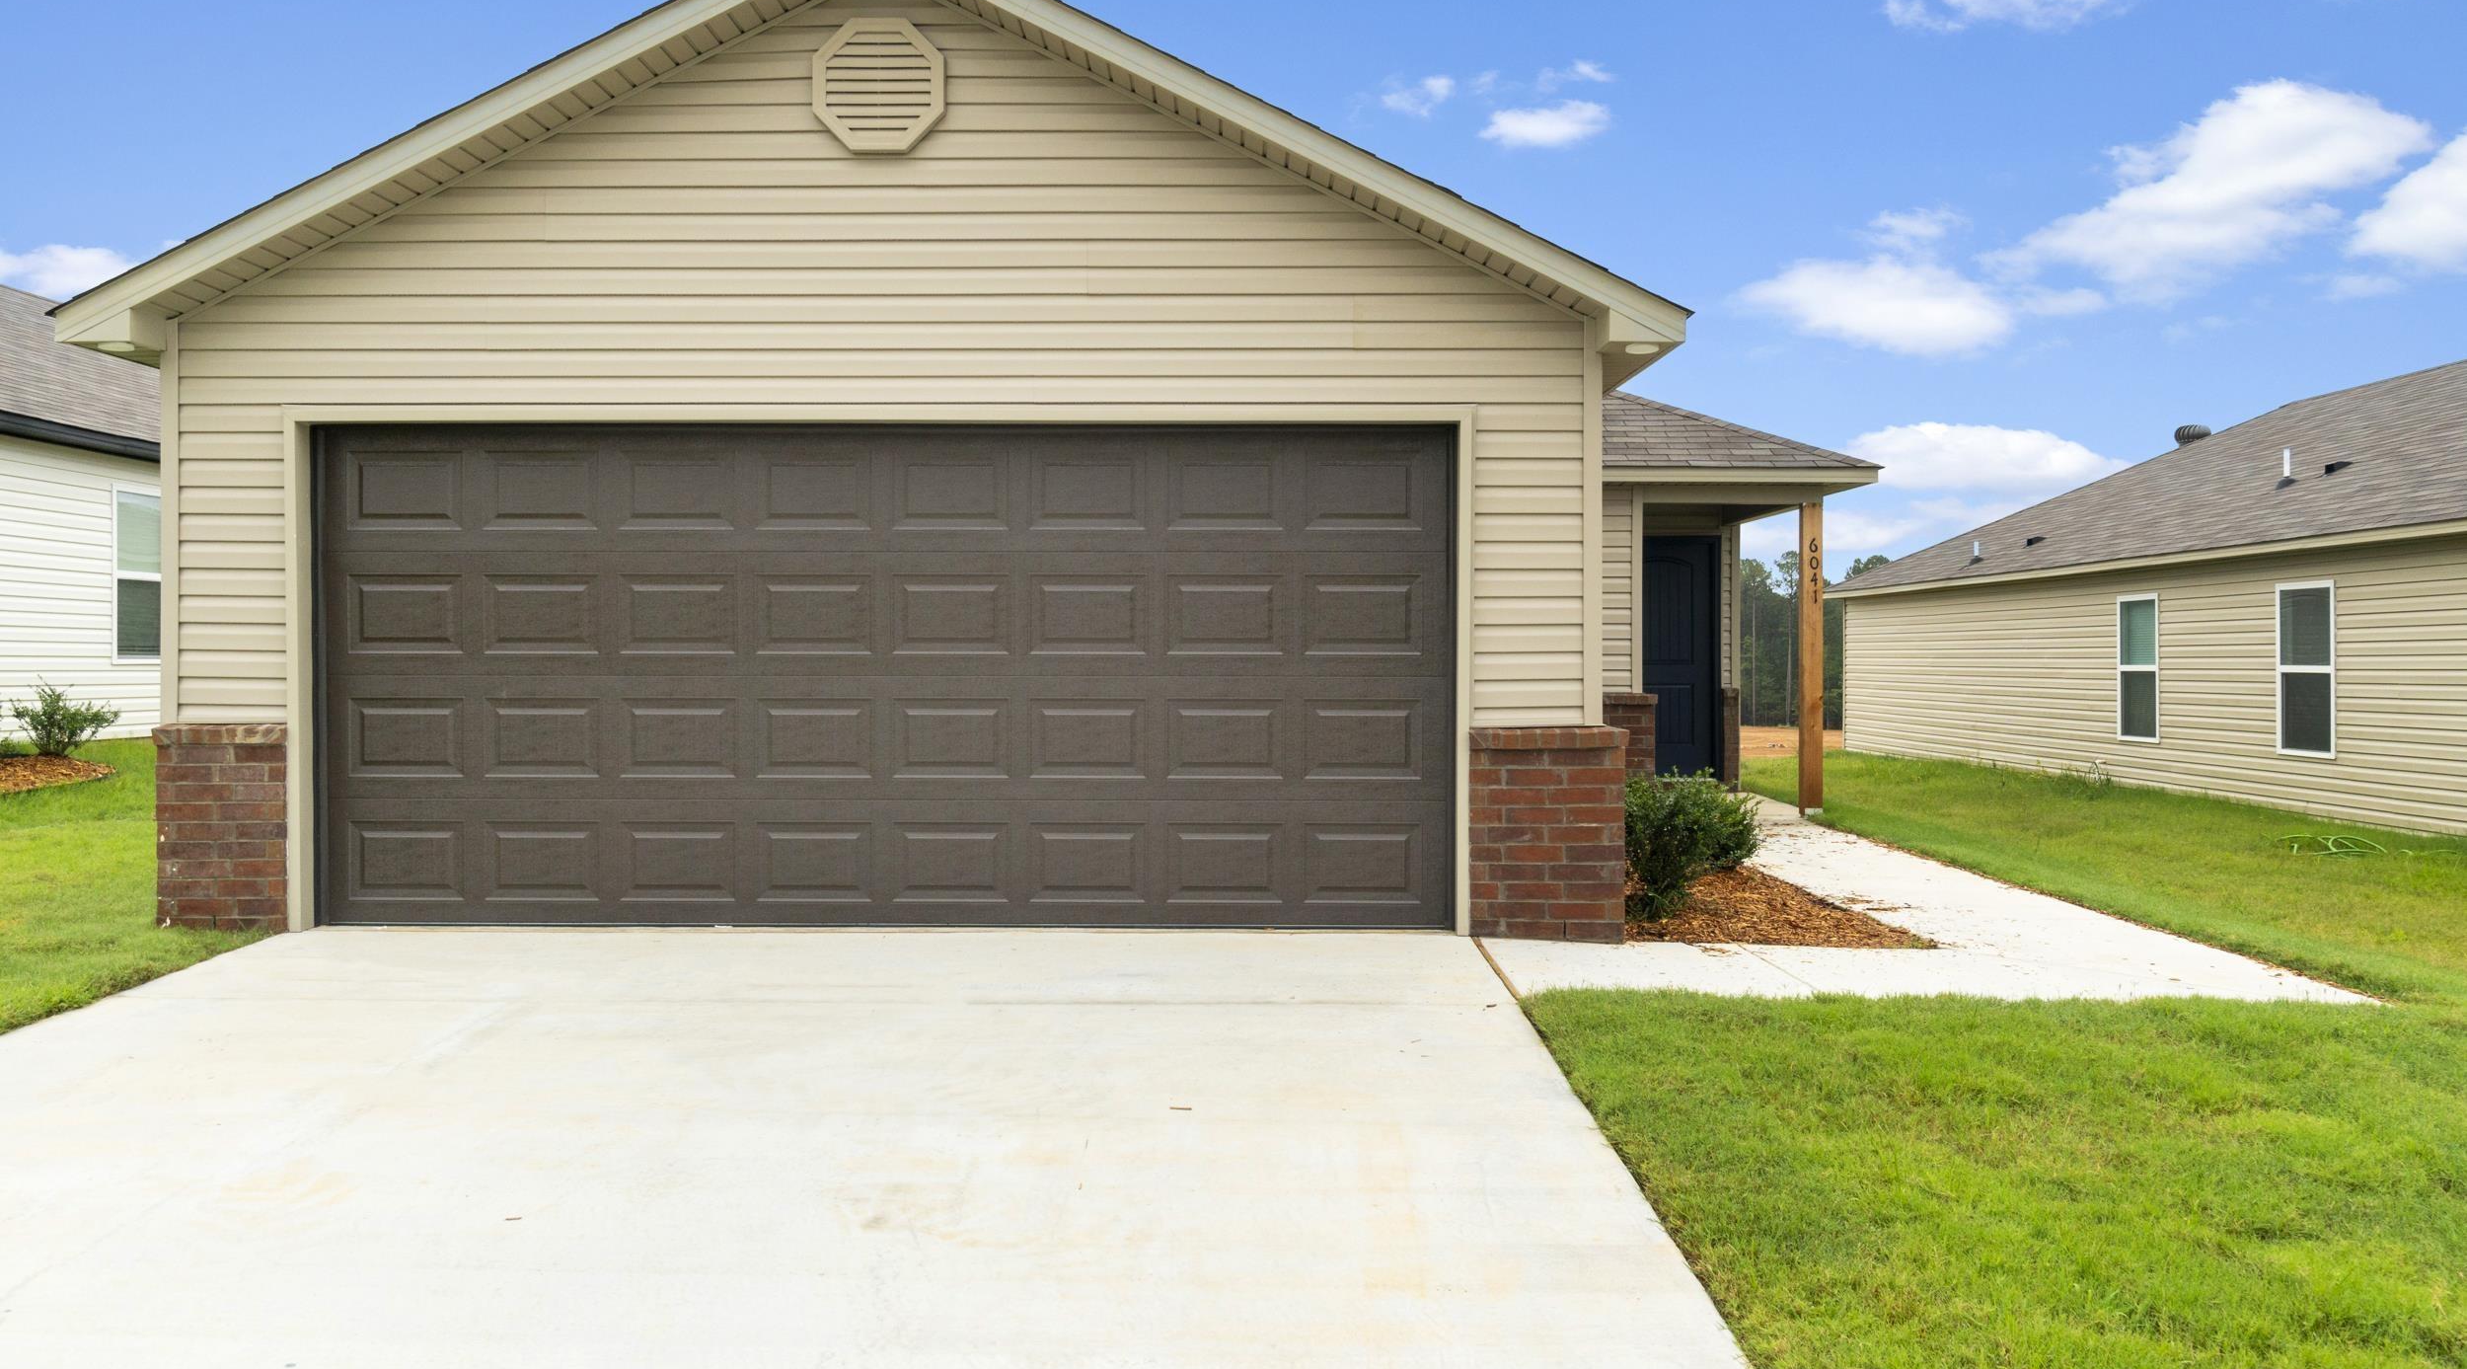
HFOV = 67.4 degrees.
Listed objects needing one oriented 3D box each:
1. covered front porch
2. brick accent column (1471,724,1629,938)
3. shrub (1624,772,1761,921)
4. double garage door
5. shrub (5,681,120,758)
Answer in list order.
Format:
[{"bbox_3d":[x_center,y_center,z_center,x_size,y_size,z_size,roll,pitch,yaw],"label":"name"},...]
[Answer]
[{"bbox_3d":[3.770,-0.690,14.750,1.950,3.250,2.350,0,1,-1],"label":"covered front porch"},{"bbox_3d":[1.320,0.630,7.800,0.650,0.910,0.320,0,1,-1],"label":"brick accent column"},{"bbox_3d":[2.080,0.740,8.750,0.750,0.680,0.800,0,1,-1],"label":"shrub"},{"bbox_3d":[-1.485,-0.037,7.940,4.870,2.140,0.100,0,1,-1],"label":"double garage door"},{"bbox_3d":[-8.680,0.260,13.700,0.780,0.560,0.750,0,1,-1],"label":"shrub"}]

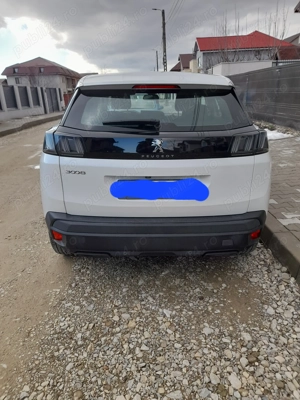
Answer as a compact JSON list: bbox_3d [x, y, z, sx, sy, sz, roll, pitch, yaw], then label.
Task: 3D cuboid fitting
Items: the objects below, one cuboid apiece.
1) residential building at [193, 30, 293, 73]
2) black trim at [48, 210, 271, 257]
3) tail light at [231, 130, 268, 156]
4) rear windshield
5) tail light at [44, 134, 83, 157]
[{"bbox_3d":[11.477,-18.406,38.972,12.000,7.800,8.500,-2,21,3],"label":"residential building"},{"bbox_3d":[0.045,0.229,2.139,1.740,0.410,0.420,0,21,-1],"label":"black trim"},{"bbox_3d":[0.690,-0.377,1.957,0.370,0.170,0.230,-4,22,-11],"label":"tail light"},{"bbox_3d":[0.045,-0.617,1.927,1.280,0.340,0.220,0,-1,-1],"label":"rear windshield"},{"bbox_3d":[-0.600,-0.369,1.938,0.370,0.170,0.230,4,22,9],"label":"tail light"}]

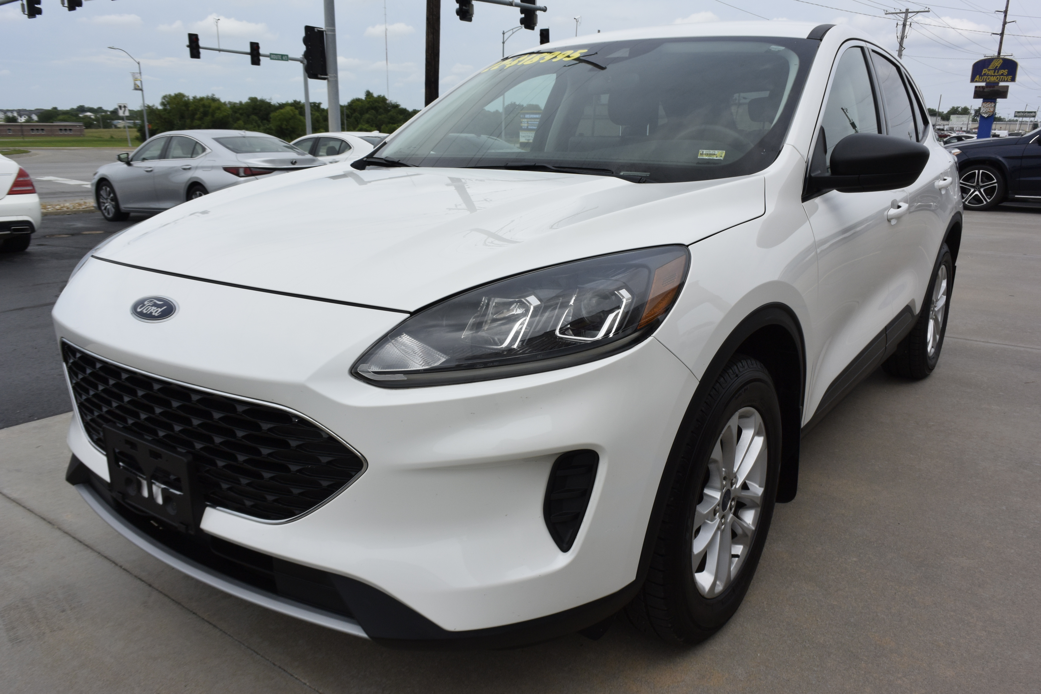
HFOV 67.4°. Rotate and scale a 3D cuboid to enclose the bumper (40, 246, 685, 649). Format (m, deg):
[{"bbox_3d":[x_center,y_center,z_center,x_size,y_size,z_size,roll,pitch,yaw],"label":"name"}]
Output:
[{"bbox_3d":[-0.562,0.170,1.840,1.840,0.710,0.650,11,18,35],"label":"bumper"}]

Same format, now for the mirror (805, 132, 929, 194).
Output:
[{"bbox_3d":[0.958,-0.495,2.113,0.250,0.180,0.240,11,18,35],"label":"mirror"}]

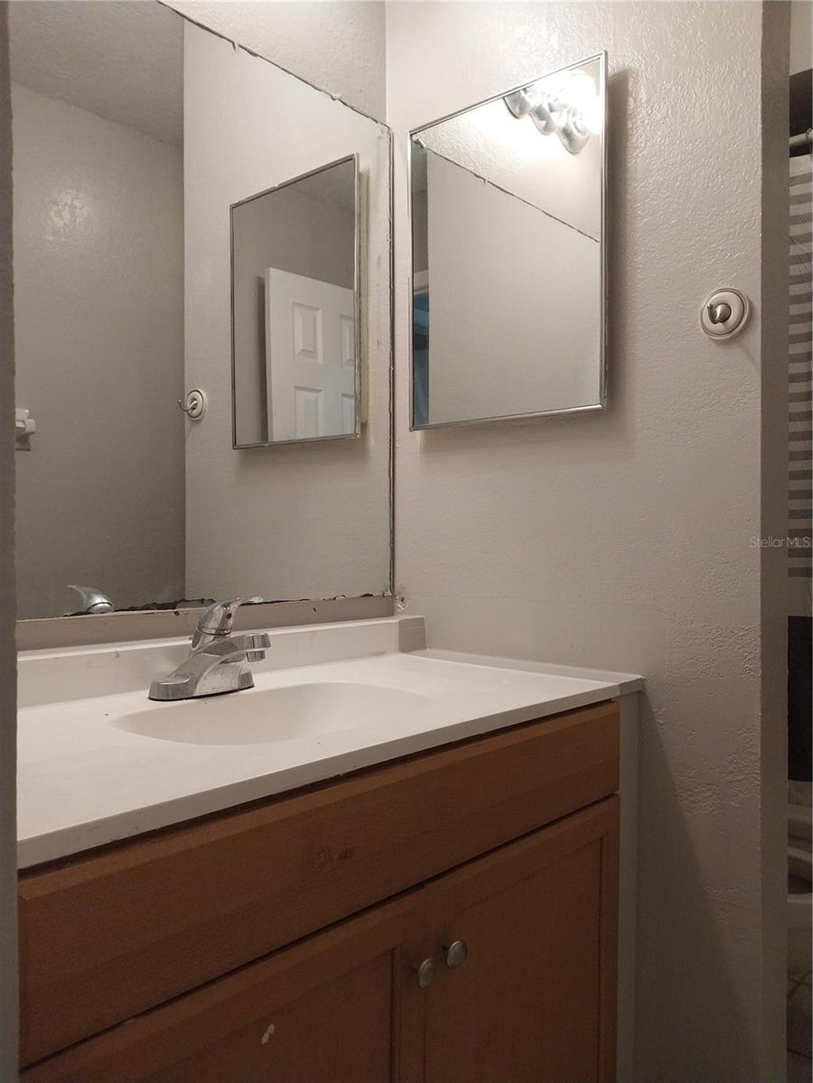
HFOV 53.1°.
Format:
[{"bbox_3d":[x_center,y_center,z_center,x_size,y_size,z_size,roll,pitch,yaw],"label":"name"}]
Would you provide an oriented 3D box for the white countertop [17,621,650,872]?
[{"bbox_3d":[-0.160,0.194,1.117,0.551,0.084,0.979,0,0,42],"label":"white countertop"}]

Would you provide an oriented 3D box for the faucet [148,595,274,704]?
[{"bbox_3d":[-0.246,0.146,1.134,0.172,0.141,0.163,0,0,42],"label":"faucet"}]

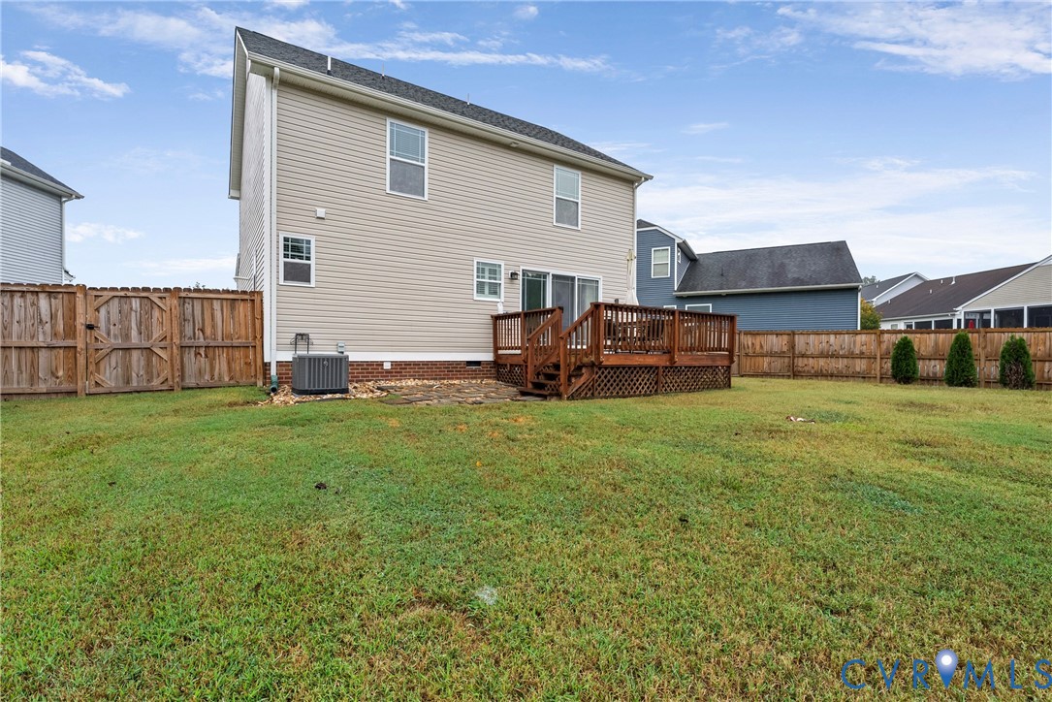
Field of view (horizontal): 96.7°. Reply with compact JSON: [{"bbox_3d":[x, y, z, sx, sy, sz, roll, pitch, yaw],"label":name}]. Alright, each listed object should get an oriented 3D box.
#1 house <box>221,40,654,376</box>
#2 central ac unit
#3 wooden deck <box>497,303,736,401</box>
[{"bbox_3d":[-3.321,-3.802,15.080,10.260,8.910,10.000,0,1,-34],"label":"house"},{"bbox_3d":[-3.751,0.408,8.495,0.820,0.670,0.770,0,1,-34],"label":"central ac unit"},{"bbox_3d":[1.536,-0.017,10.634,5.020,1.650,4.030,0,1,-34],"label":"wooden deck"}]

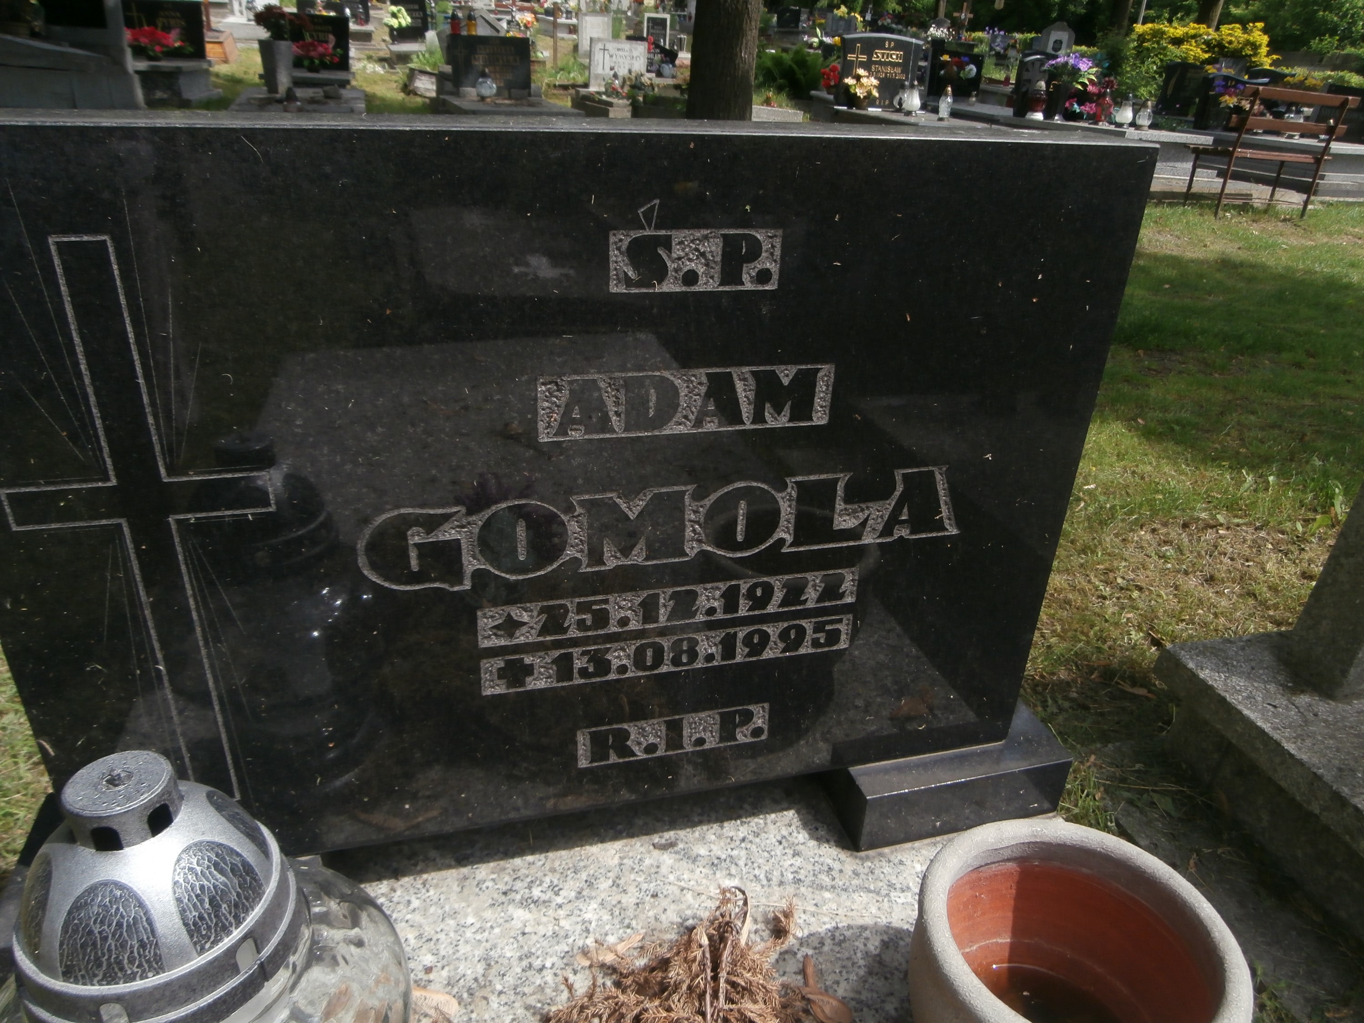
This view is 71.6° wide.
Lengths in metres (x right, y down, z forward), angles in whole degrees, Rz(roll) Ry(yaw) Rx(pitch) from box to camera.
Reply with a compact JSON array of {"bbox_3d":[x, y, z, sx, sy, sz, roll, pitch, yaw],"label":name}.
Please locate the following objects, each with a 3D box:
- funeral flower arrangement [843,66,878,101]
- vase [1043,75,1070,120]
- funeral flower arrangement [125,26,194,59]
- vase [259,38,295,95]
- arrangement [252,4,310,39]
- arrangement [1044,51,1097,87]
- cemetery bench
[{"bbox_3d":[1.643,-3.944,8.709,0.300,0.291,0.255,7,27,5],"label":"funeral flower arrangement"},{"bbox_3d":[3.473,-3.845,8.786,0.150,0.369,0.150,4,27,0],"label":"vase"},{"bbox_3d":[-4.438,-3.980,8.029,0.527,0.259,0.316,-1,27,-10],"label":"funeral flower arrangement"},{"bbox_3d":[-3.362,-3.690,7.847,0.211,0.415,0.211,-3,28,-15],"label":"vase"},{"bbox_3d":[-3.267,-4.009,7.729,0.410,0.257,0.348,-3,28,-15],"label":"arrangement"},{"bbox_3d":[3.520,-4.005,8.578,0.430,0.291,0.323,4,27,0],"label":"arrangement"},{"bbox_3d":[4.263,-2.622,6.935,1.004,0.850,0.460,-3,28,-14],"label":"cemetery bench"}]

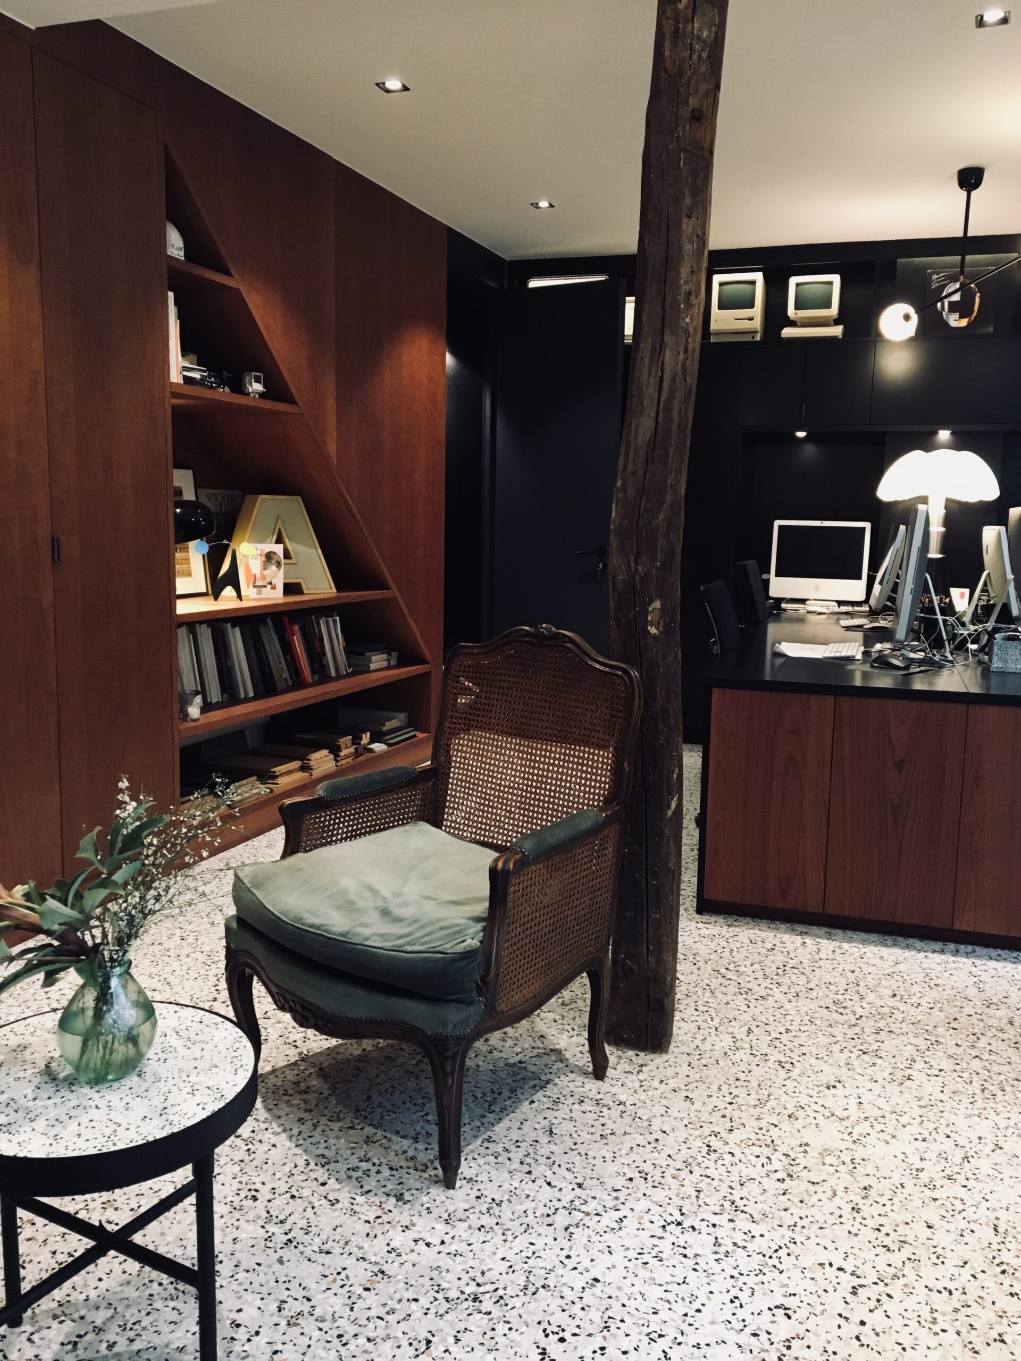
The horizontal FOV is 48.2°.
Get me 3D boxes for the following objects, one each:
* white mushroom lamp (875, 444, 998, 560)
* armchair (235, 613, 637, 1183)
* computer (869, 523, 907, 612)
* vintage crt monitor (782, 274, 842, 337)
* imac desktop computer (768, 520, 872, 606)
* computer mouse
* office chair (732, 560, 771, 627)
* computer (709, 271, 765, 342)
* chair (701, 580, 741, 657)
[{"bbox_3d":[2.058,-0.711,5.571,0.550,0.833,0.550,3,8,16],"label":"white mushroom lamp"},{"bbox_3d":[-0.137,0.376,2.349,0.655,0.945,0.700,7,10,38],"label":"armchair"},{"bbox_3d":[1.741,-0.465,5.120,0.195,0.457,0.515,3,8,13],"label":"computer"},{"bbox_3d":[1.573,-1.908,5.904,0.305,0.333,0.290,3,8,16],"label":"vintage crt monitor"},{"bbox_3d":[1.630,-0.595,6.021,0.493,0.468,0.190,3,8,16],"label":"imac desktop computer"},{"bbox_3d":[1.220,-0.062,3.657,0.122,0.045,0.072,3,8,16],"label":"computer mouse"},{"bbox_3d":[1.371,-0.068,5.537,0.600,1.000,0.600,4,8,19],"label":"office chair"},{"bbox_3d":[1.190,-1.913,5.930,0.246,0.342,0.277,3,8,16],"label":"computer"},{"bbox_3d":[1.004,0.119,4.325,0.600,0.950,0.600,4,9,22],"label":"chair"}]

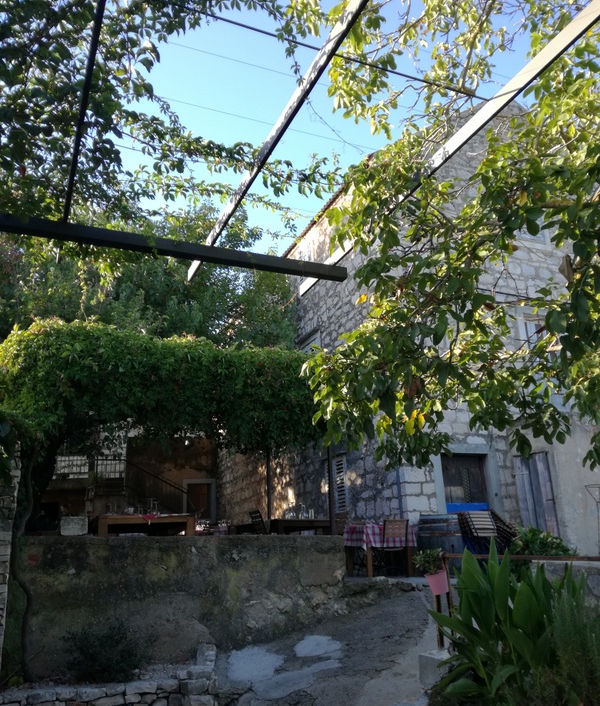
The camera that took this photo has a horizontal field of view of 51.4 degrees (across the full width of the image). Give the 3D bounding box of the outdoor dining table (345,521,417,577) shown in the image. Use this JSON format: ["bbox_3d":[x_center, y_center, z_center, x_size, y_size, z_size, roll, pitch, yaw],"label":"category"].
[{"bbox_3d":[1.297,3.132,9.851,0.820,0.750,0.800,4,-20,-18],"label":"outdoor dining table"}]

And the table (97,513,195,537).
[{"bbox_3d":[-1.631,2.158,6.703,0.980,0.750,0.820,1,-19,-11],"label":"table"}]

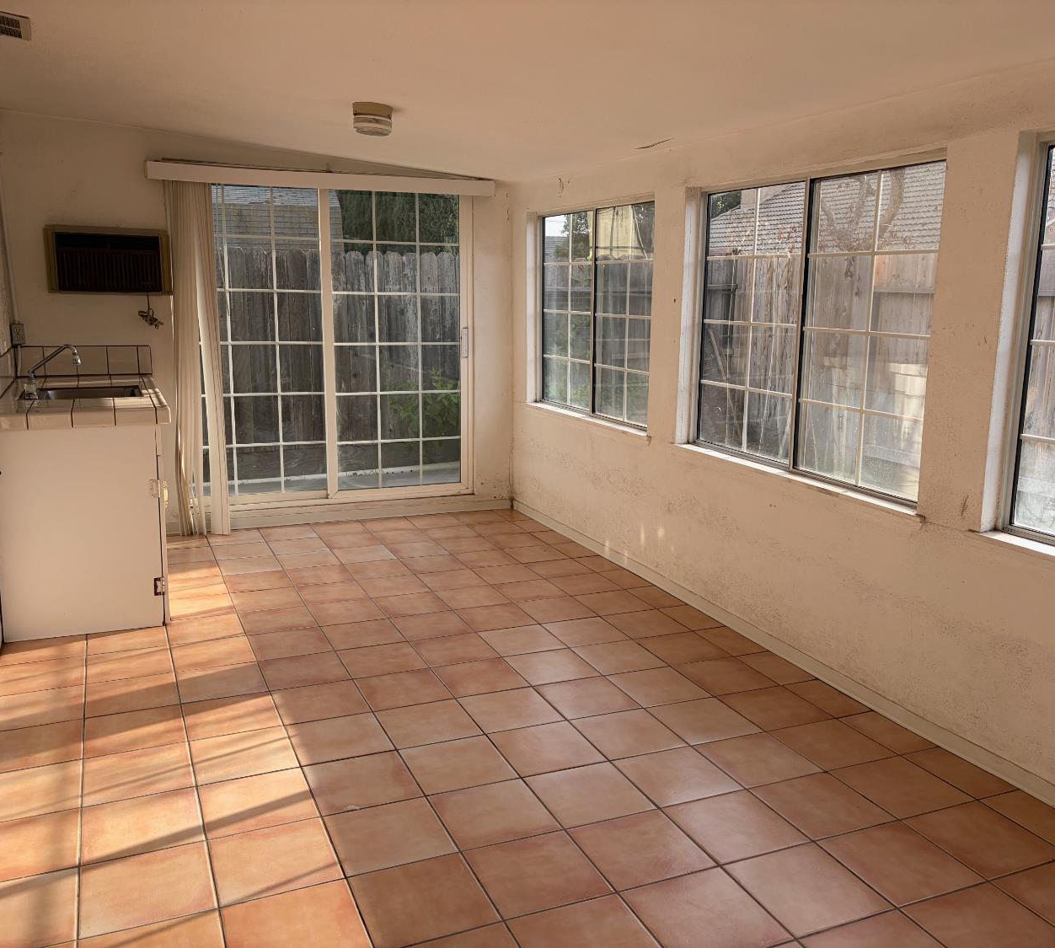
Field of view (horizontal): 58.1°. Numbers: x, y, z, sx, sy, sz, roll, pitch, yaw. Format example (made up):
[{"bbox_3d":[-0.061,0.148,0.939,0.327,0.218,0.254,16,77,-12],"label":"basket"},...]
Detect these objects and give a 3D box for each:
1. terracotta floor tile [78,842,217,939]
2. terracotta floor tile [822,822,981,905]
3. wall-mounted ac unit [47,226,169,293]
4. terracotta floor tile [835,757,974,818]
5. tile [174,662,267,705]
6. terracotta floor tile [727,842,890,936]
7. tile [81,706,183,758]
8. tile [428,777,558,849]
[{"bbox_3d":[-0.941,1.024,2.348,0.300,0.011,0.300,-3,12,-23],"label":"terracotta floor tile"},{"bbox_3d":[0.982,1.027,2.510,0.298,0.012,0.298,-3,12,-23],"label":"terracotta floor tile"},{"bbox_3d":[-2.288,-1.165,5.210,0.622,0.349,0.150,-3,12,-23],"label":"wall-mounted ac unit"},{"bbox_3d":[1.145,0.962,2.919,0.300,0.011,0.300,-3,12,-23],"label":"terracotta floor tile"},{"bbox_3d":[-1.147,0.786,3.570,0.300,0.011,0.300,-3,12,-23],"label":"tile"},{"bbox_3d":[0.703,1.043,2.384,0.298,0.010,0.298,-3,12,-23],"label":"terracotta floor tile"},{"bbox_3d":[-1.306,0.858,3.174,0.300,0.011,0.300,-3,12,-23],"label":"tile"},{"bbox_3d":[-0.098,0.972,2.709,0.298,0.010,0.298,-4,12,-23],"label":"tile"}]

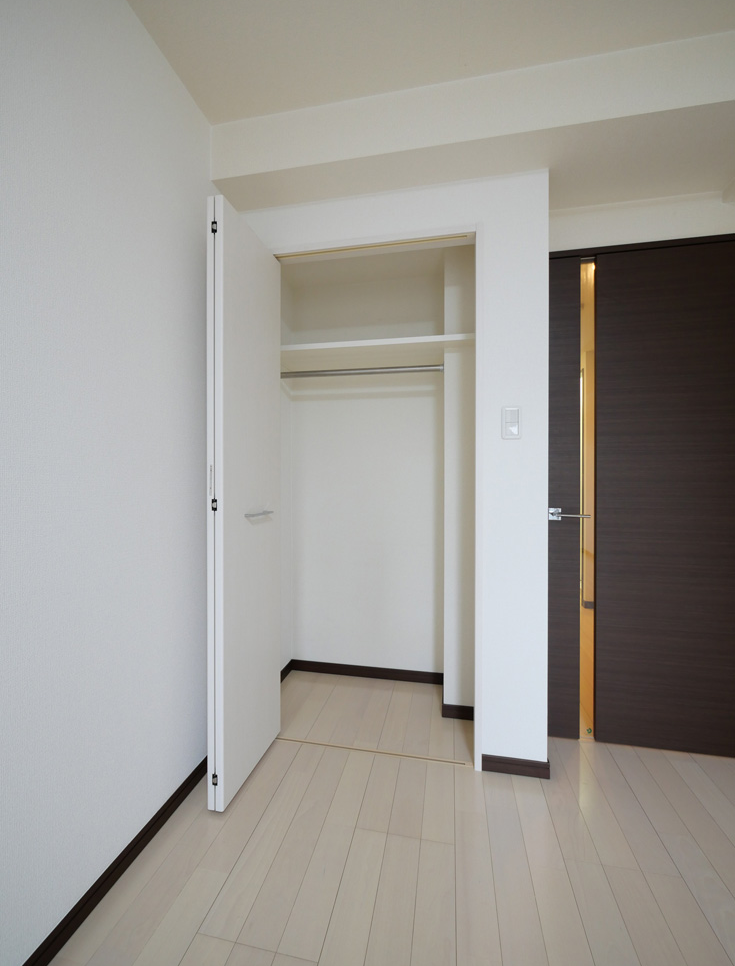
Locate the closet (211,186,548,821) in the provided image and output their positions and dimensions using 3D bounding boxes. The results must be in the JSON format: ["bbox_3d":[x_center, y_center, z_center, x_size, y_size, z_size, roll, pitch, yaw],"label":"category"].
[{"bbox_3d":[0.097,-0.027,1.665,1.182,2.193,0.955,0,0,11],"label":"closet"}]

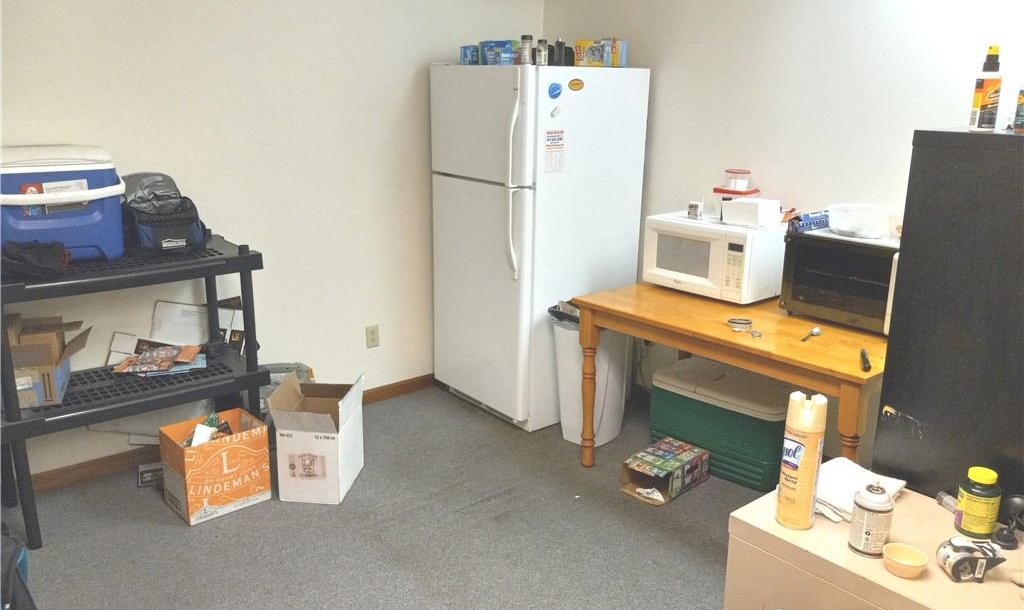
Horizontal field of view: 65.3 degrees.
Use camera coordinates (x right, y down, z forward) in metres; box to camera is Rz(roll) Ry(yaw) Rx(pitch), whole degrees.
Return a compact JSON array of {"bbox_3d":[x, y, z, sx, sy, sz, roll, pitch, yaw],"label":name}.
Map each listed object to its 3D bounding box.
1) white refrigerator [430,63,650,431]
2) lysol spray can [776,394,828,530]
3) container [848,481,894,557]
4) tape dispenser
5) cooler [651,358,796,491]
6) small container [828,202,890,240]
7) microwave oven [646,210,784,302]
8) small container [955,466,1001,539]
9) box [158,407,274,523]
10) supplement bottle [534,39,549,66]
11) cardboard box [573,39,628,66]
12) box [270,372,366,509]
[{"bbox_3d":[0.118,-0.323,4.027,0.823,1.671,0.689,-12,20,-39],"label":"white refrigerator"},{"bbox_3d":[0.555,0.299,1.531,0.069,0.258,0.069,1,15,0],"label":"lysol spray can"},{"bbox_3d":[0.662,0.385,1.457,0.070,0.132,0.070,8,17,26],"label":"container"},{"bbox_3d":[0.805,0.443,1.390,0.101,0.058,0.052,1,15,2],"label":"tape dispenser"},{"bbox_3d":[0.938,0.511,3.445,0.610,0.380,0.350,15,21,42],"label":"cooler"},{"bbox_3d":[1.300,-0.315,3.009,0.225,0.096,0.225,-12,20,-39],"label":"small container"},{"bbox_3d":[0.900,-0.218,3.467,0.365,0.305,0.525,-11,19,-38],"label":"microwave oven"},{"bbox_3d":[0.884,0.372,1.513,0.067,0.119,0.067,-11,19,-38],"label":"small container"},{"bbox_3d":[-1.147,0.618,3.102,0.317,0.307,0.247,-13,20,-41],"label":"box"},{"bbox_3d":[0.131,-1.086,3.451,0.054,0.114,0.054,2,15,4],"label":"supplement bottle"},{"bbox_3d":[0.410,-1.167,3.736,0.150,0.128,0.190,-12,20,-39],"label":"cardboard box"},{"bbox_3d":[-0.789,0.541,3.205,0.280,0.410,0.359,2,15,5],"label":"box"}]

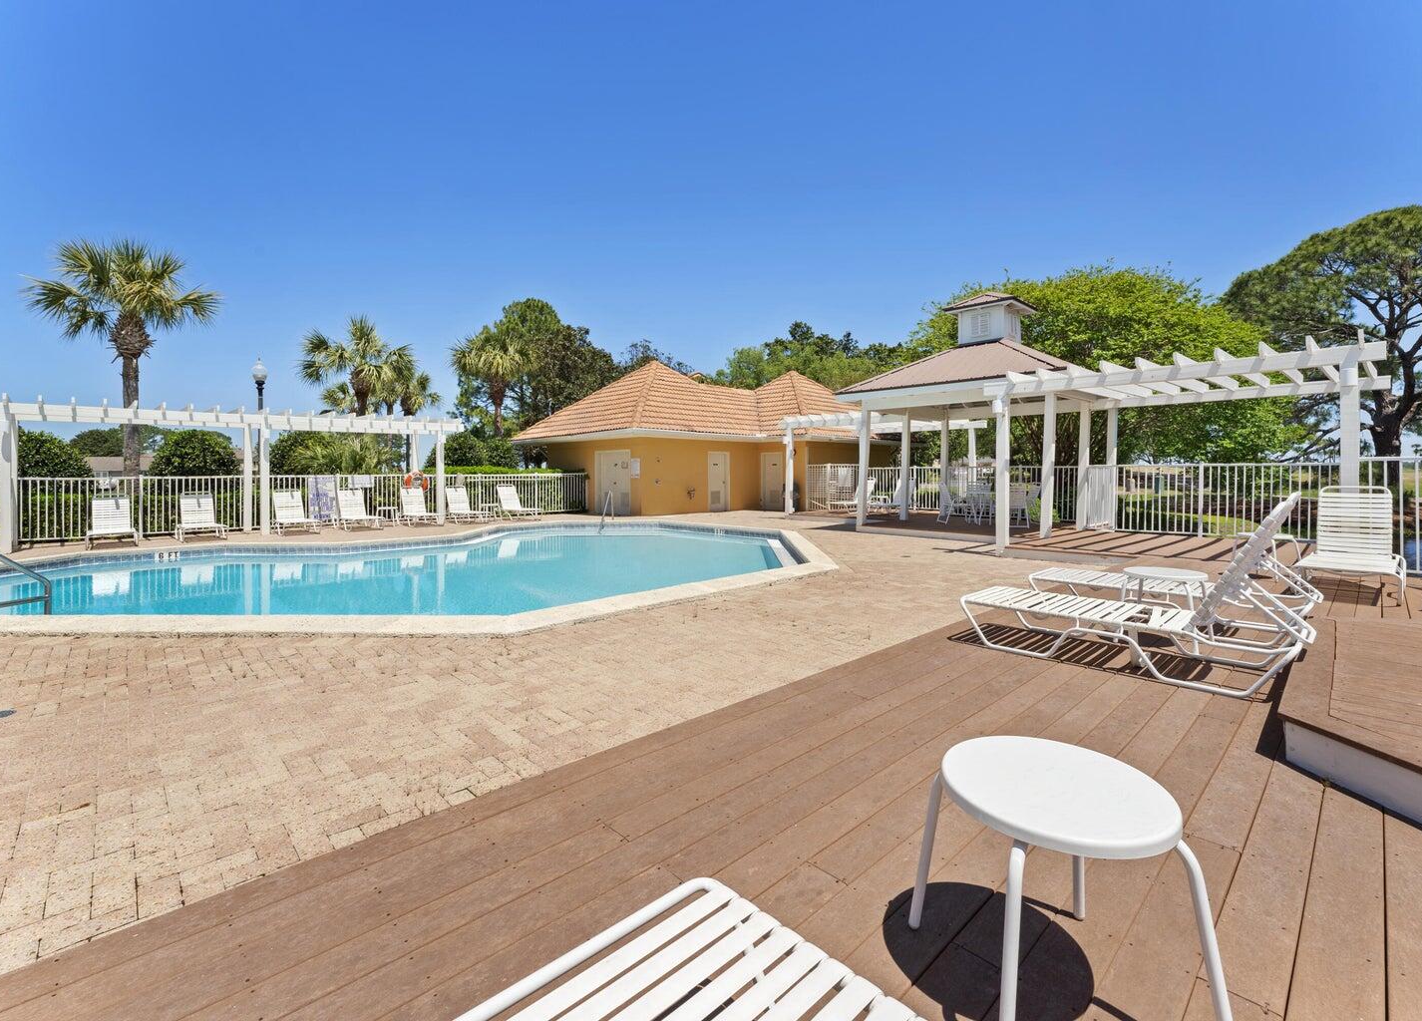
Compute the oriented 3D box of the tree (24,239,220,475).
[{"bbox_3d":[-14.950,-3.300,15.200,3.600,7.300,3.500,-2,4,-41],"label":"tree"}]

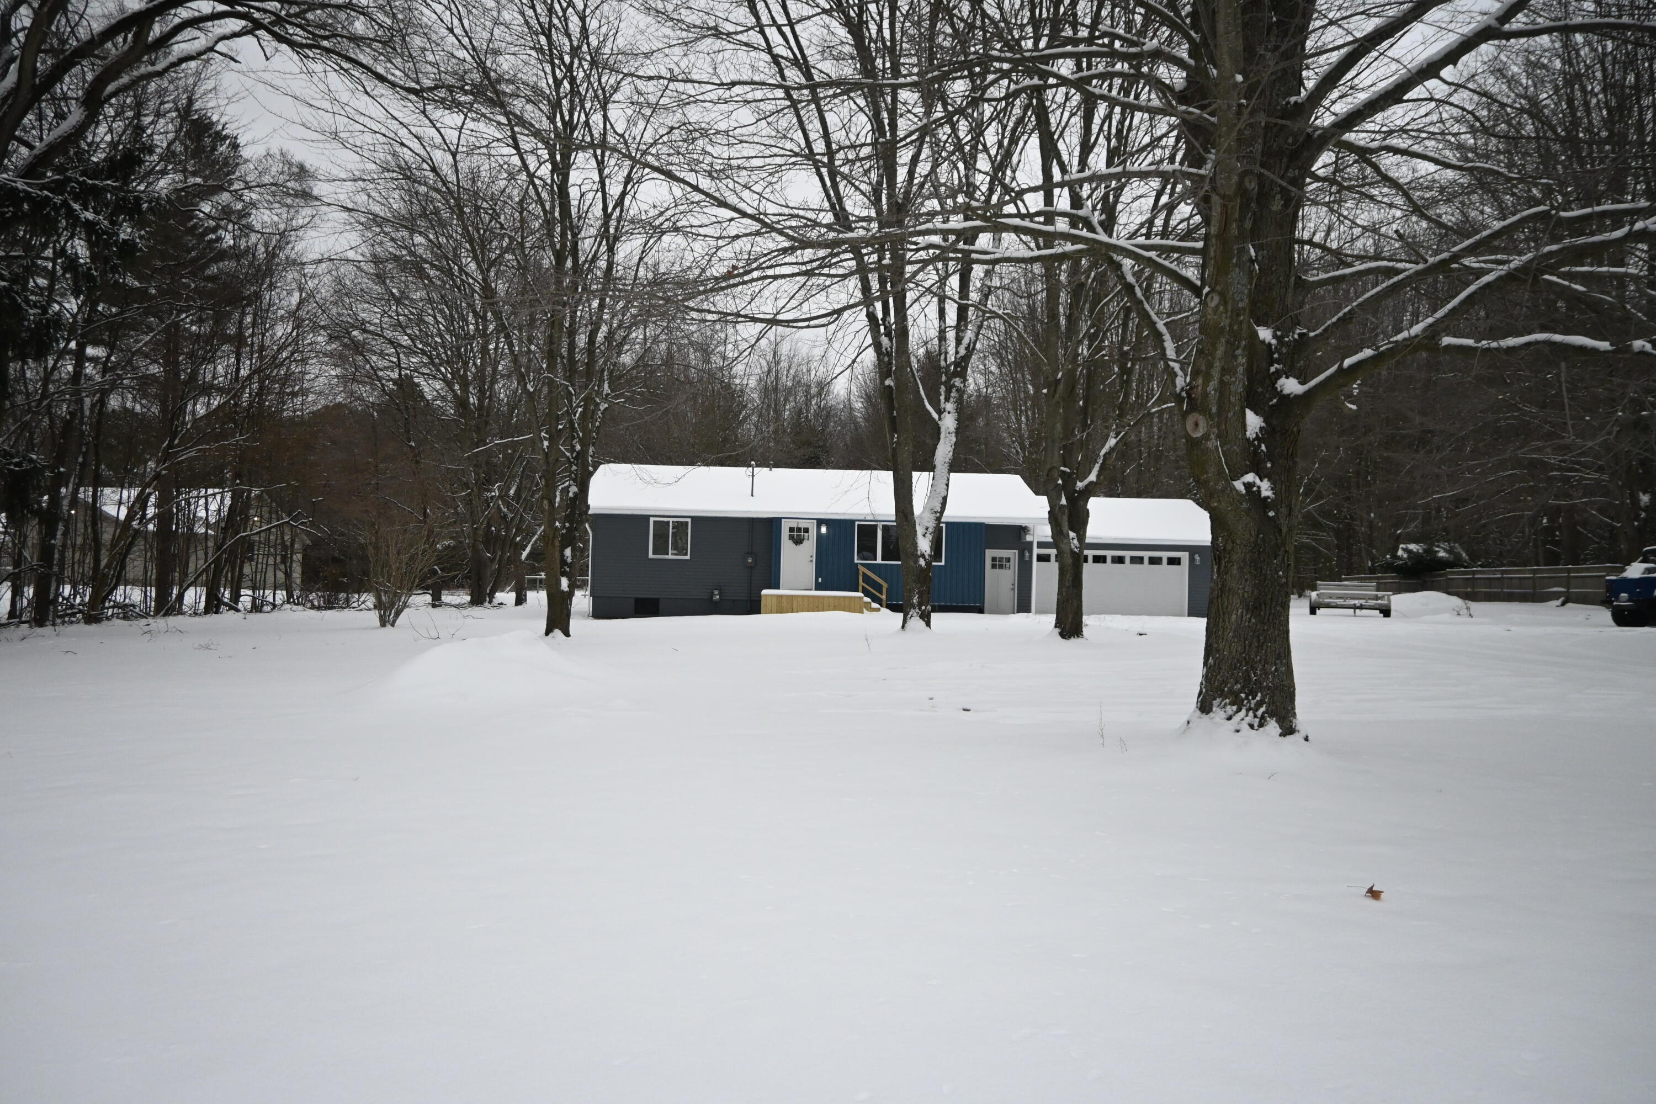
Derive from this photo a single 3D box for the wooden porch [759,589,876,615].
[{"bbox_3d":[-0.338,1.599,33.373,3.420,0.720,1.650,1,0,-2],"label":"wooden porch"}]

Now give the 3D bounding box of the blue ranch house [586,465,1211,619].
[{"bbox_3d":[2.444,-0.198,38.262,20.350,4.970,9.100,1,0,-2],"label":"blue ranch house"}]

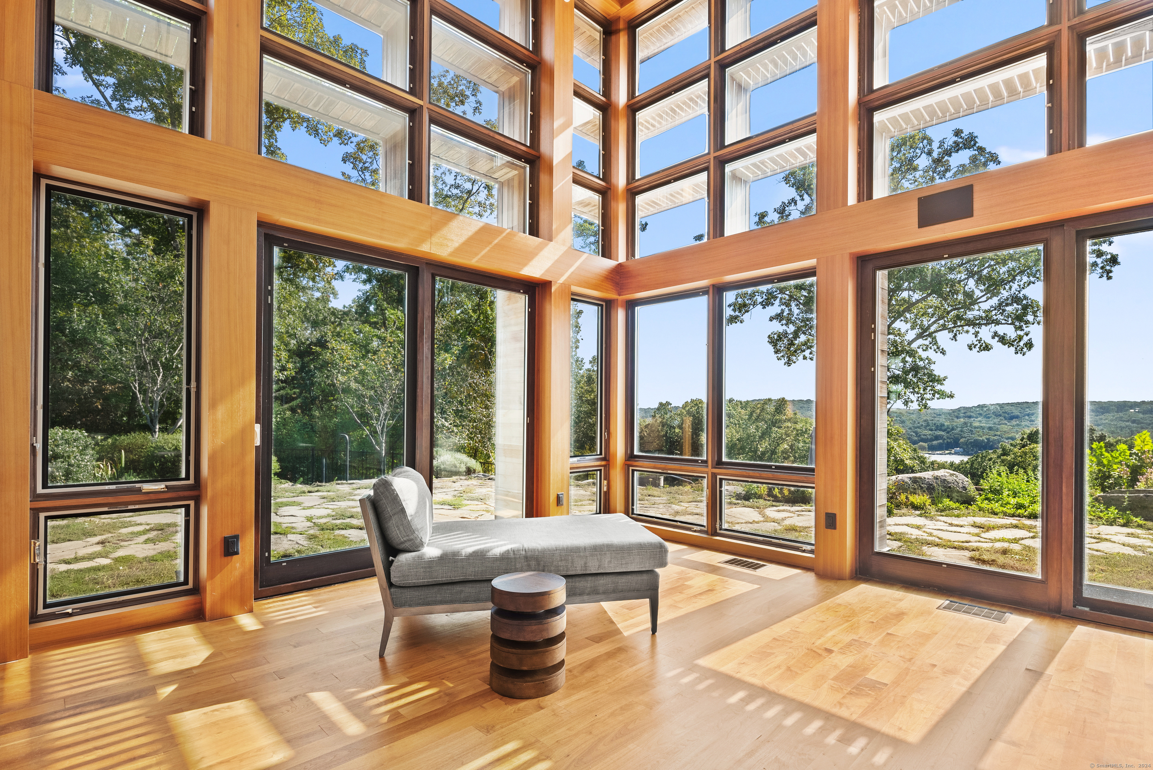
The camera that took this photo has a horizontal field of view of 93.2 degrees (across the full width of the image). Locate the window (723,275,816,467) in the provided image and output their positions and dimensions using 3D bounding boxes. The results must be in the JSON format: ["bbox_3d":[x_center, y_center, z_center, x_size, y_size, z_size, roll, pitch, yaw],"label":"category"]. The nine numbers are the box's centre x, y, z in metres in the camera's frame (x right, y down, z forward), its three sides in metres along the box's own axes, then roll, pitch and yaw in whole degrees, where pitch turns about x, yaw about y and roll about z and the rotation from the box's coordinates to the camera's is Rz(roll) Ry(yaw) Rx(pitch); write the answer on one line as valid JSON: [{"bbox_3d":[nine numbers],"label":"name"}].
[{"bbox_3d":[1.563,-0.088,4.432,0.080,1.515,0.850,3,-3,-45],"label":"window"}]

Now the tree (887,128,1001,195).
[{"bbox_3d":[7.147,-2.085,13.000,8.200,8.200,7.500,1,-2,0],"label":"tree"}]

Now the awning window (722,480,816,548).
[{"bbox_3d":[1.607,1.060,4.605,0.899,0.495,0.090,-1,-2,45],"label":"awning window"}]

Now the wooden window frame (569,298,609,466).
[{"bbox_3d":[0.102,-0.052,5.285,0.590,1.620,0.080,3,-3,-45],"label":"wooden window frame"}]

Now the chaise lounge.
[{"bbox_3d":[-0.352,0.891,3.106,1.555,0.820,0.800,1,-2,-12],"label":"chaise lounge"}]

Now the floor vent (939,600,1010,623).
[{"bbox_3d":[2.448,1.391,3.347,0.347,0.020,0.255,-1,-2,45],"label":"floor vent"}]

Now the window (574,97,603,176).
[{"bbox_3d":[0.070,-2.483,5.464,0.090,0.697,0.566,-1,-2,45],"label":"window"}]

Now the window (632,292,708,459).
[{"bbox_3d":[0.902,-0.065,5.274,0.889,1.500,0.090,-1,-2,45],"label":"window"}]

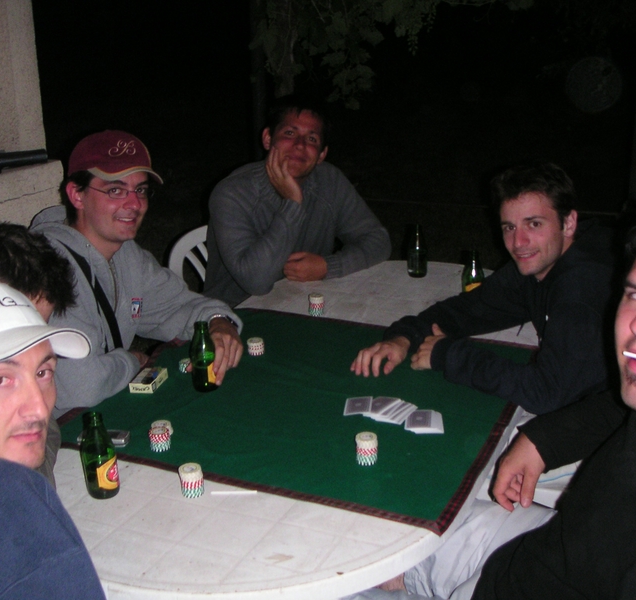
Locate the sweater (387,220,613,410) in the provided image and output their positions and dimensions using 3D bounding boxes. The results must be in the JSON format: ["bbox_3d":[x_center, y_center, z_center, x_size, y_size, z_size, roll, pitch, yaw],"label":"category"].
[{"bbox_3d":[0.423,0.121,2.019,0.560,0.610,0.530,-9,21,-21],"label":"sweater"}]

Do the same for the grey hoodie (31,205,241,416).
[{"bbox_3d":[-0.459,0.078,2.071,0.480,0.630,0.540,14,25,37],"label":"grey hoodie"}]

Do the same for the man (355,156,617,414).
[{"bbox_3d":[0.426,0.287,2.067,0.700,1.185,0.560,-9,21,-21],"label":"man"}]

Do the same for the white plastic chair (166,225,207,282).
[{"bbox_3d":[-0.157,0.159,2.993,0.560,0.830,0.570,-13,23,-31],"label":"white plastic chair"}]

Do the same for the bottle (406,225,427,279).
[{"bbox_3d":[0.308,-0.157,2.710,0.061,0.158,0.061,-1,19,0],"label":"bottle"}]

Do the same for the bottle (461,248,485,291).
[{"bbox_3d":[0.430,-0.066,2.446,0.061,0.158,0.061,-1,19,0],"label":"bottle"}]

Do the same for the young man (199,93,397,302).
[{"bbox_3d":[-0.050,-0.009,2.839,0.580,1.245,0.700,-10,21,-24],"label":"young man"}]

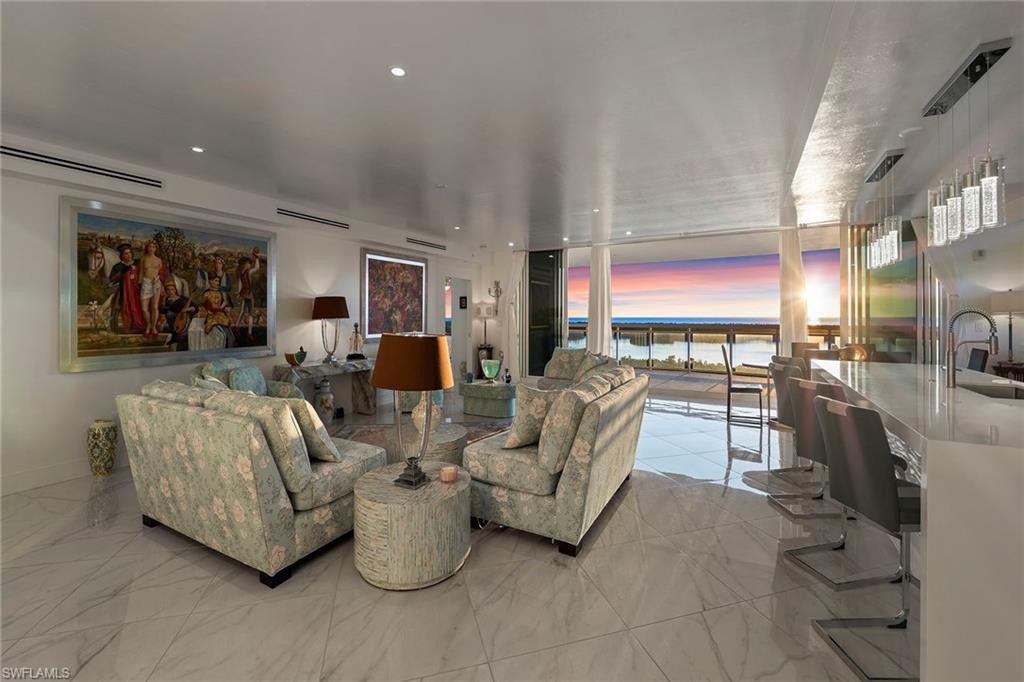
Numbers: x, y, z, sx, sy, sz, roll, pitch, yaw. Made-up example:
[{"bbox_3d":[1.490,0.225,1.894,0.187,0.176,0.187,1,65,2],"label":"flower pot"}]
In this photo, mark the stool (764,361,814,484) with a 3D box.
[{"bbox_3d":[2.128,0.673,2.827,0.500,0.990,0.380,0,4,-4],"label":"stool"}]

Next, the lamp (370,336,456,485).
[{"bbox_3d":[-0.556,0.379,2.248,0.480,0.830,0.410,1,2,30],"label":"lamp"}]

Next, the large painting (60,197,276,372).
[{"bbox_3d":[-3.269,-0.511,4.024,0.060,1.465,1.745,1,2,30],"label":"large painting"}]

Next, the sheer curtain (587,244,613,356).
[{"bbox_3d":[1.534,-0.394,6.969,0.460,2.600,0.170,2,4,29],"label":"sheer curtain"}]

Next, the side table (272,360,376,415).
[{"bbox_3d":[-2.253,0.644,5.158,0.500,0.750,1.320,2,4,29],"label":"side table"}]

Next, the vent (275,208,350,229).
[{"bbox_3d":[-2.413,-1.492,4.864,0.040,0.080,0.960,2,4,29],"label":"vent"}]

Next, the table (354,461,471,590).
[{"bbox_3d":[-0.544,0.985,2.239,0.618,0.428,0.618,2,4,29],"label":"table"}]

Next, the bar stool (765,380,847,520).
[{"bbox_3d":[1.840,0.729,2.240,0.480,1.000,0.380,0,2,-12],"label":"bar stool"}]

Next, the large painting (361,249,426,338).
[{"bbox_3d":[-1.857,-0.704,6.420,0.060,1.380,1.400,1,2,30],"label":"large painting"}]

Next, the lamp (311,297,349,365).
[{"bbox_3d":[-2.302,-0.151,5.050,0.450,0.860,0.450,2,4,29],"label":"lamp"}]

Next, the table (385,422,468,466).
[{"bbox_3d":[-0.684,0.959,3.220,0.650,0.435,0.650,1,2,30],"label":"table"}]

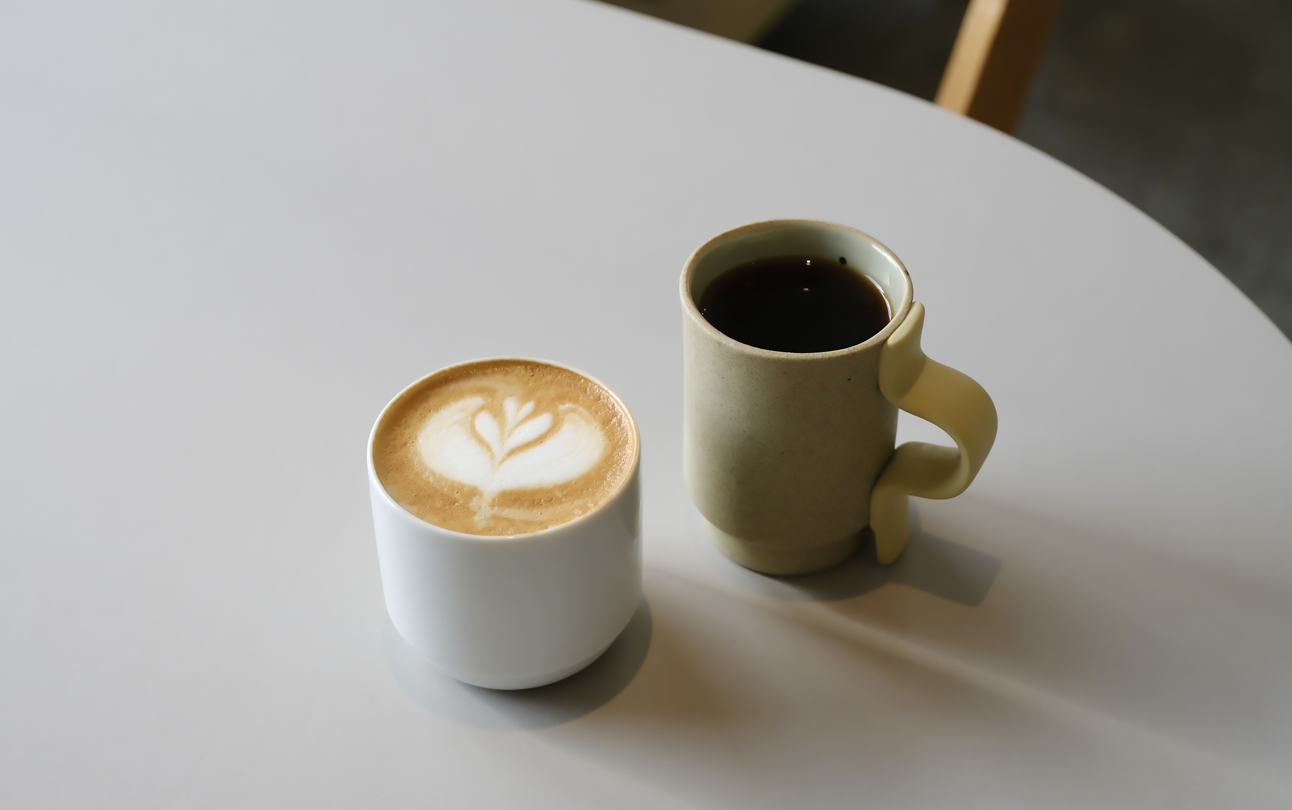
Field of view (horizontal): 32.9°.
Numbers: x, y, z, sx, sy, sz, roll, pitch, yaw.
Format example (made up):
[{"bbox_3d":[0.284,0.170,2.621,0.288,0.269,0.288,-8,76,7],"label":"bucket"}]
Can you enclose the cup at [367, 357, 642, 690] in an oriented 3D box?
[{"bbox_3d":[-0.044,0.040,0.702,0.085,0.074,0.085,0,41,0],"label":"cup"}]

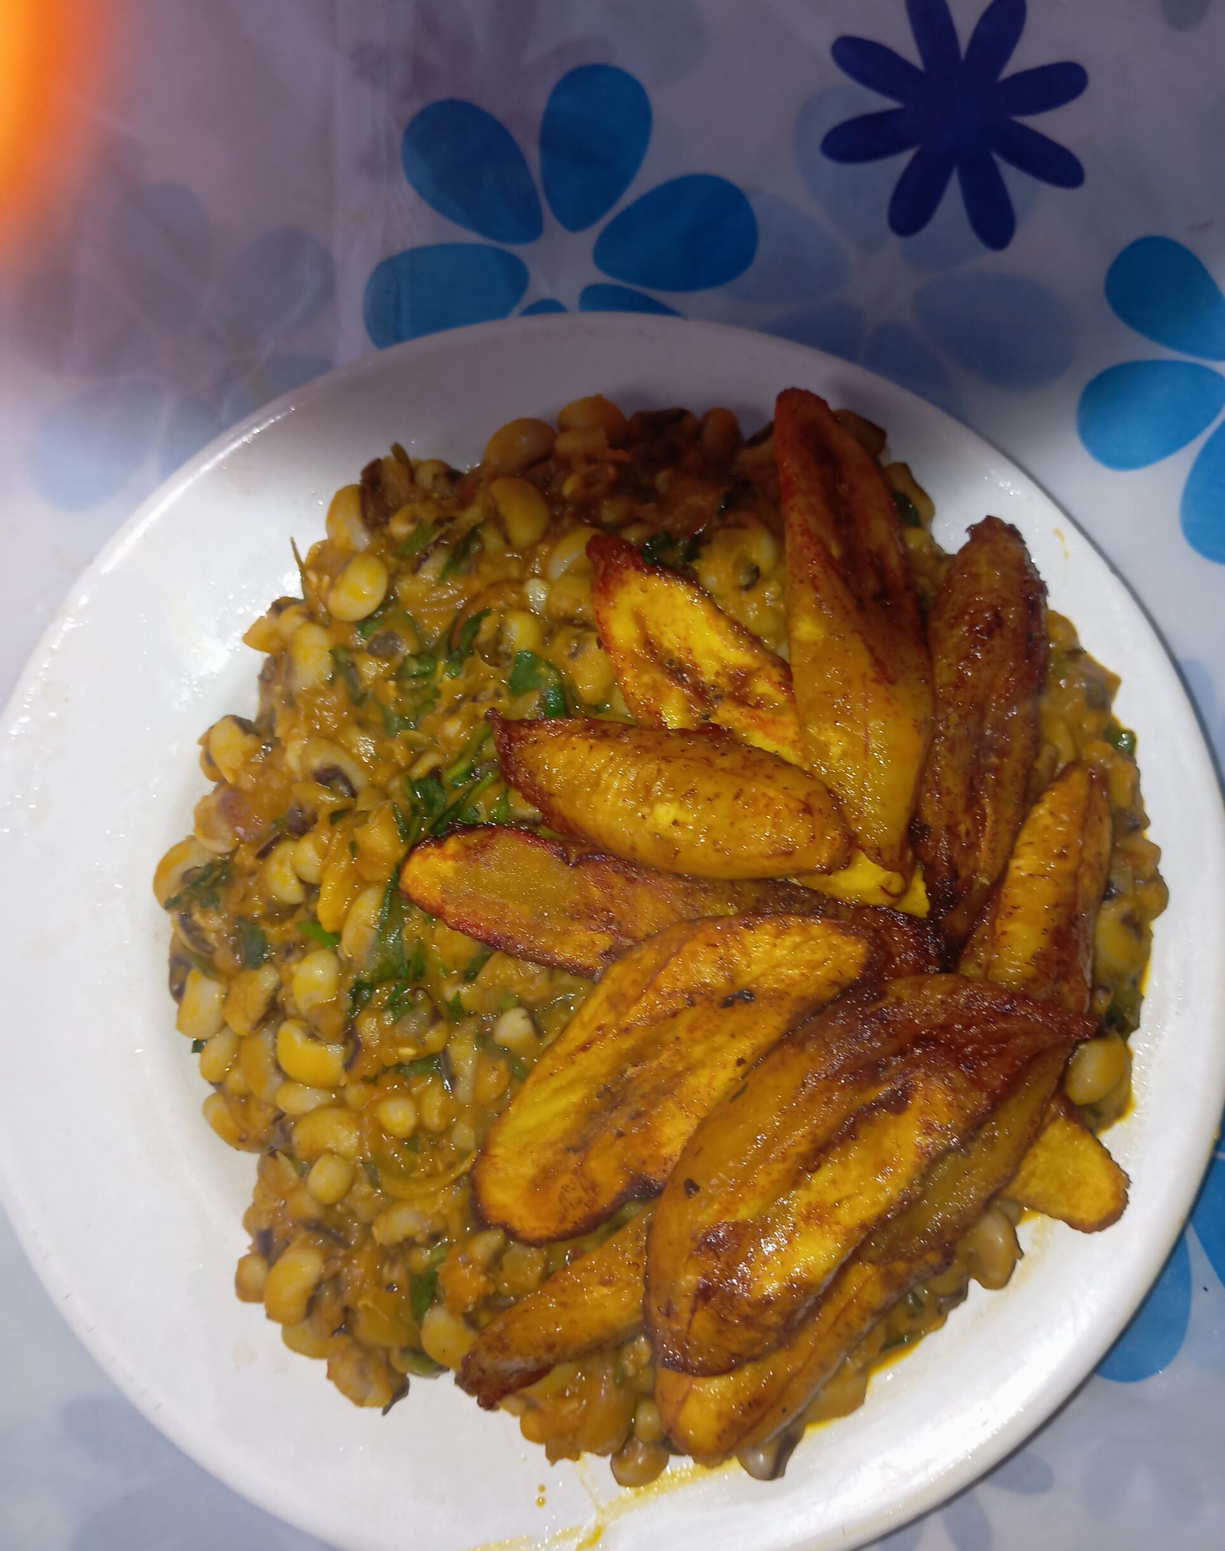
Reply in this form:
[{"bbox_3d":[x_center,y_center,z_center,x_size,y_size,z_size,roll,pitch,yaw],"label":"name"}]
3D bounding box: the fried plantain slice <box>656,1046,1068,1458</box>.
[{"bbox_3d":[0.046,0.084,0.240,0.101,0.014,0.028,-45,99,-4],"label":"fried plantain slice"}]

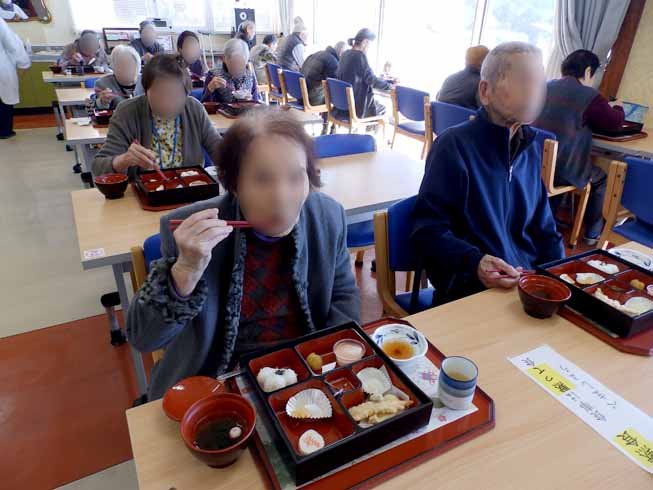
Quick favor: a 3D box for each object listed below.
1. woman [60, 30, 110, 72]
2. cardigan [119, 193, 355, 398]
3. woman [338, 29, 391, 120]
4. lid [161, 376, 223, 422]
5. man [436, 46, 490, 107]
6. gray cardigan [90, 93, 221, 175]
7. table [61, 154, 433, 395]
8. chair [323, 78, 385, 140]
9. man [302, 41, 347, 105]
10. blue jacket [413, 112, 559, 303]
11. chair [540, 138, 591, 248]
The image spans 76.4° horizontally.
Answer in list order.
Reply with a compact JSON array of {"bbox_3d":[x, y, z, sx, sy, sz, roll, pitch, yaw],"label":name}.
[{"bbox_3d":[-2.774,-2.000,5.089,0.500,1.130,0.680,-14,32,-26],"label":"woman"},{"bbox_3d":[-0.157,0.130,1.003,0.530,0.570,0.370,-7,29,-17],"label":"cardigan"},{"bbox_3d":[0.399,-1.585,4.410,0.720,1.260,0.460,-15,33,-29],"label":"woman"},{"bbox_3d":[-0.236,0.275,0.744,0.104,0.028,0.104,2,28,-1],"label":"lid"},{"bbox_3d":[1.156,-0.896,3.236,0.680,1.170,0.500,-10,31,-21],"label":"man"},{"bbox_3d":[-0.712,-0.377,1.787,0.520,0.550,0.380,-12,32,-26],"label":"gray cardigan"},{"bbox_3d":[-0.207,0.070,1.905,1.490,0.700,0.600,-14,32,-26],"label":"table"},{"bbox_3d":[0.316,-1.241,4.216,0.540,0.790,0.490,-14,32,-26],"label":"chair"},{"bbox_3d":[0.000,-1.833,5.027,0.760,1.180,0.500,-13,32,-28],"label":"man"},{"bbox_3d":[0.472,-0.099,1.366,0.500,0.670,0.400,-8,30,-19],"label":"blue jacket"},{"bbox_3d":[1.369,-0.399,2.830,0.560,0.820,0.520,-13,32,-28],"label":"chair"}]

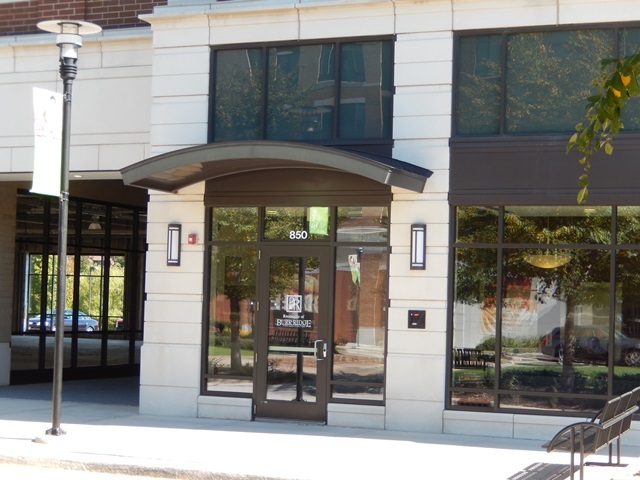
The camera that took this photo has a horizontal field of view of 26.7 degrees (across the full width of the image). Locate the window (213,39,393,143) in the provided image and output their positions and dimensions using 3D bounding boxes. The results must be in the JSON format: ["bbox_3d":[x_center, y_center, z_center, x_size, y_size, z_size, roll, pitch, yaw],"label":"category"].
[{"bbox_3d":[-0.283,-2.072,19.176,2.851,1.477,0.140,0,-3,23],"label":"window"}]

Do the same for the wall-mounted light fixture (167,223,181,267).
[{"bbox_3d":[-2.117,0.070,19.630,0.183,0.605,0.090,0,-3,23],"label":"wall-mounted light fixture"}]

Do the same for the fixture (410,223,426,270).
[{"bbox_3d":[1.321,0.098,18.139,0.183,0.605,0.090,0,-3,23],"label":"fixture"}]

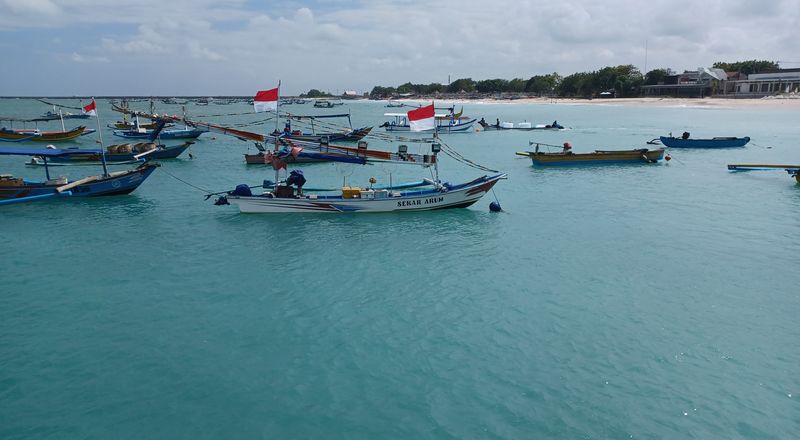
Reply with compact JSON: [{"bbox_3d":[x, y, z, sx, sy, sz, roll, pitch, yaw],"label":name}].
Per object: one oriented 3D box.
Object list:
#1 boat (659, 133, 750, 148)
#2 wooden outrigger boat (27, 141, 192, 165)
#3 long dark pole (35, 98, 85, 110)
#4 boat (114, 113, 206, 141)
[{"bbox_3d":[22.720,-5.902,43.042,6.500,1.050,1.500,0,12,0],"label":"boat"},{"bbox_3d":[-16.789,-3.976,33.742,8.600,1.150,2.800,-1,12,-4],"label":"wooden outrigger boat"},{"bbox_3d":[-56.456,-19.022,95.698,8.080,0.450,0.300,11,12,-2],"label":"long dark pole"},{"bbox_3d":[-21.585,-8.358,52.075,8.400,2.100,2.300,1,12,6],"label":"boat"}]

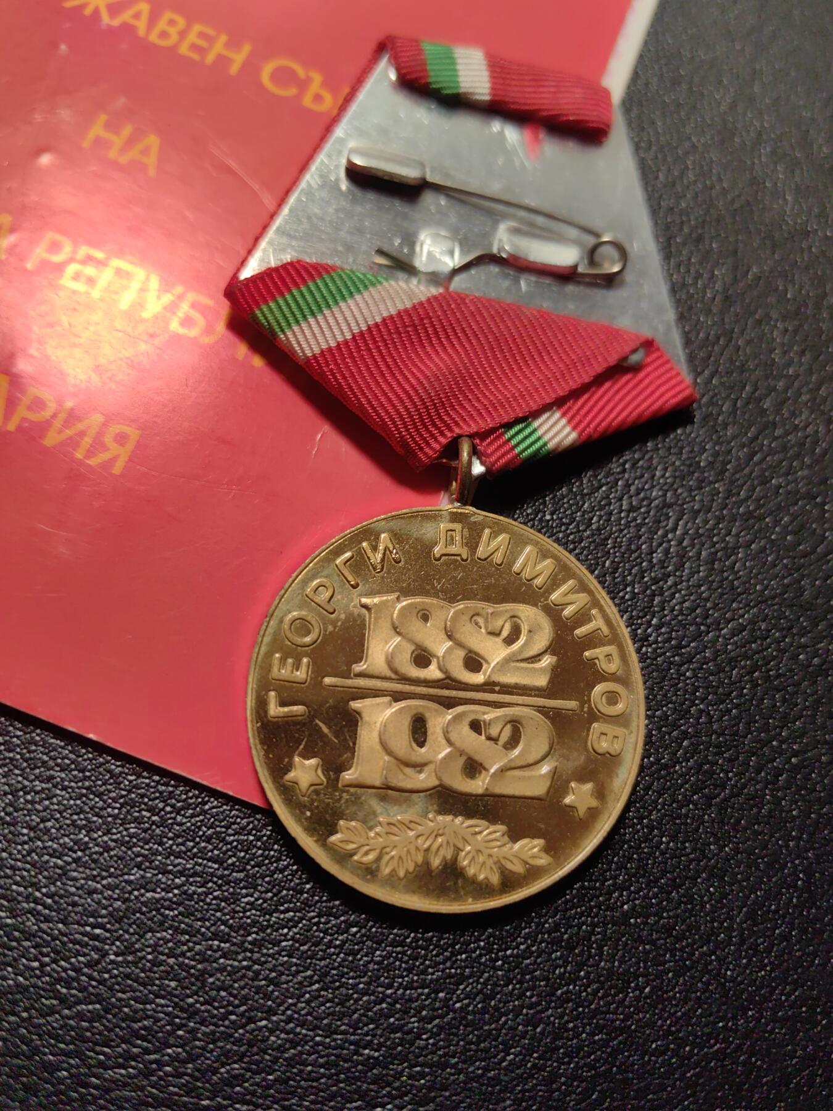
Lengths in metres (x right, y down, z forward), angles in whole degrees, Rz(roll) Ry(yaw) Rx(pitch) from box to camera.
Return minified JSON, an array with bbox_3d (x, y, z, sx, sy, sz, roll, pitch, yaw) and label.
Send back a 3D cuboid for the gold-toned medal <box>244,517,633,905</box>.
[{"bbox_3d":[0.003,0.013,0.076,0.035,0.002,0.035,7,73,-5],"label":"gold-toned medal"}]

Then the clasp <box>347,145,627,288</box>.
[{"bbox_3d":[0.007,-0.033,0.087,0.030,0.003,0.011,11,72,-4],"label":"clasp"}]

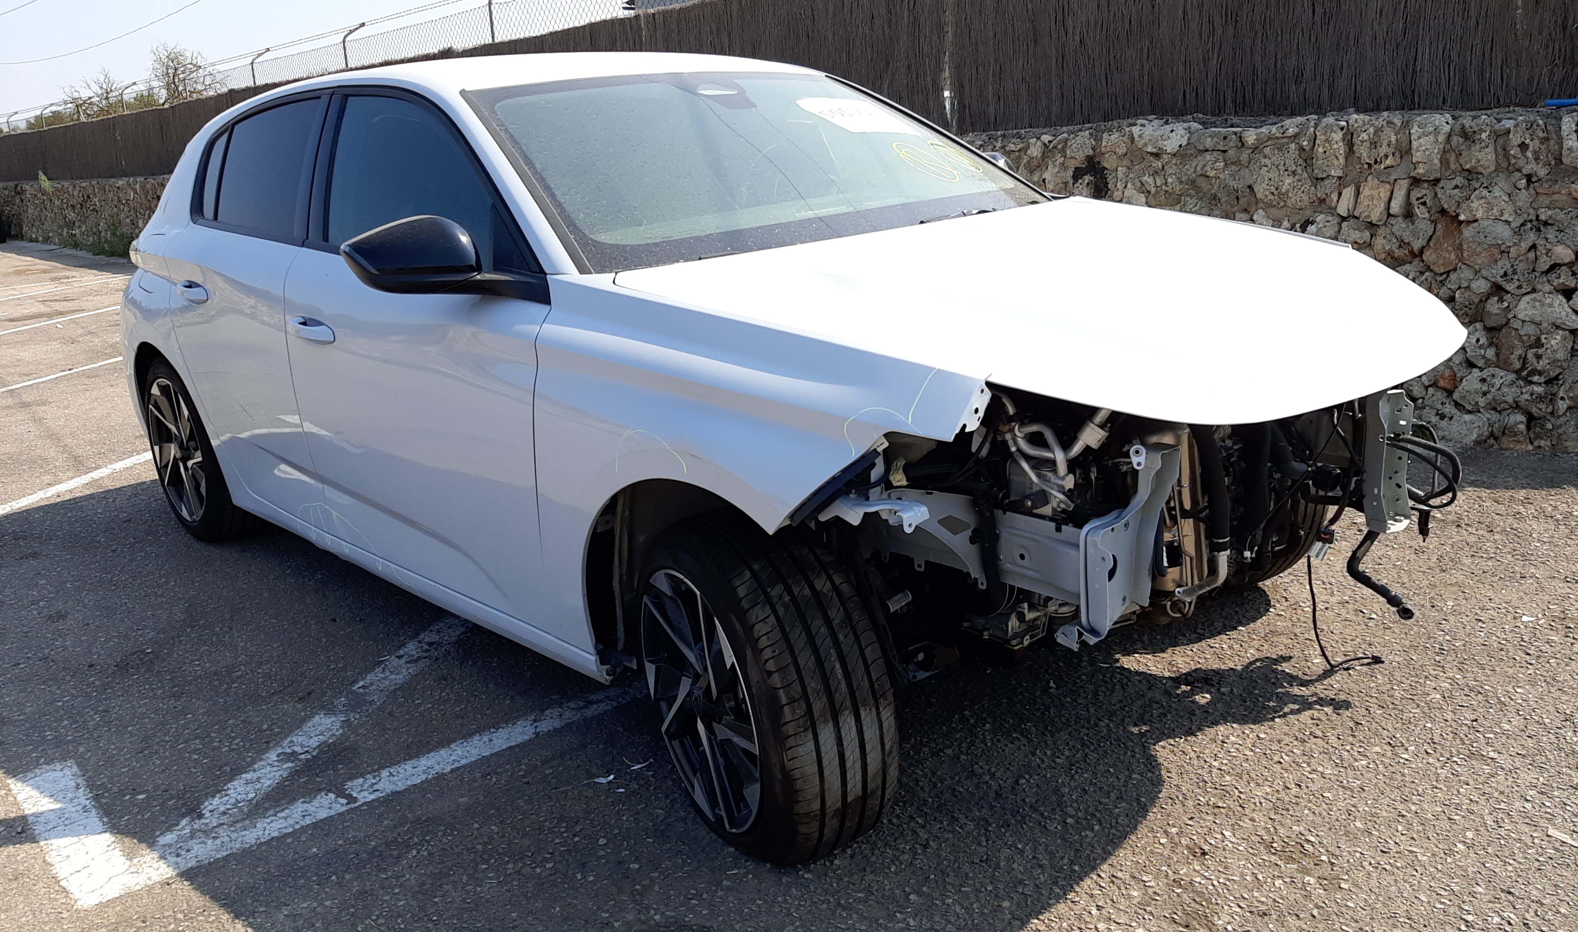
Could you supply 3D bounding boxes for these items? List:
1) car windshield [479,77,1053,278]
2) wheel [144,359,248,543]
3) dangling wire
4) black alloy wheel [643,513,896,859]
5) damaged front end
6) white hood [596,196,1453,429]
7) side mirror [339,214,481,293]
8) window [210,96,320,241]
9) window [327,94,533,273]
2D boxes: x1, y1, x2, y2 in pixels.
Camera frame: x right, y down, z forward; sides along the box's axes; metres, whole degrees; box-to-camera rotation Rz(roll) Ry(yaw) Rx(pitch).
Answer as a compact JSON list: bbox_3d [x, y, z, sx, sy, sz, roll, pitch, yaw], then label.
[{"bbox_3d":[-0.025,-0.762,2.803,1.470,0.140,0.840,-19,51,-41],"label":"car windshield"},{"bbox_3d":[-1.919,-0.077,3.935,0.225,0.630,0.630,-19,23,-41],"label":"wheel"},{"bbox_3d":[1.194,0.313,2.588,0.200,0.310,0.120,-19,23,-41],"label":"dangling wire"},{"bbox_3d":[-0.070,0.377,2.112,0.230,0.630,0.630,-13,20,-26],"label":"black alloy wheel"},{"bbox_3d":[0.702,0.023,2.310,1.400,0.600,0.780,-19,23,-41],"label":"damaged front end"},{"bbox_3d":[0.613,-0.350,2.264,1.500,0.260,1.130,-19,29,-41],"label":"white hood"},{"bbox_3d":[-0.714,-0.405,2.286,0.240,0.165,0.175,-19,23,-41],"label":"side mirror"},{"bbox_3d":[-1.428,-0.814,3.223,0.760,0.360,0.080,14,1,44],"label":"window"},{"bbox_3d":[-0.786,-0.642,2.579,1.080,0.390,0.080,14,1,44],"label":"window"}]

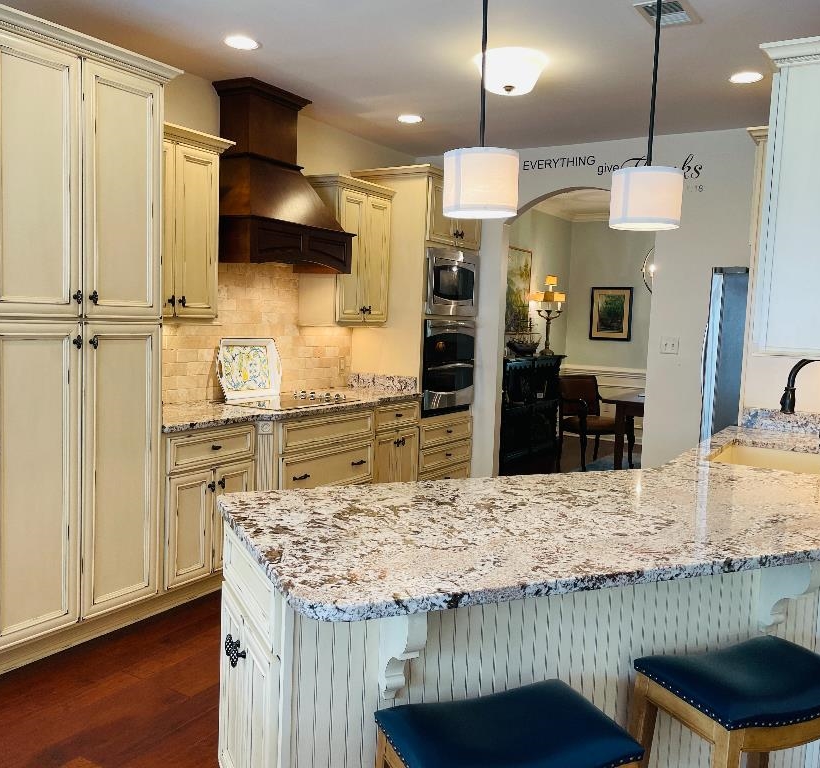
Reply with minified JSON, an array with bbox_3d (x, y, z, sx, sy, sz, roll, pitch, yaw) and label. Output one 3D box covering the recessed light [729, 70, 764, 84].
[{"bbox_3d":[1.787,-1.614,4.078,0.180,0.025,0.180,5,6,31],"label":"recessed light"}]

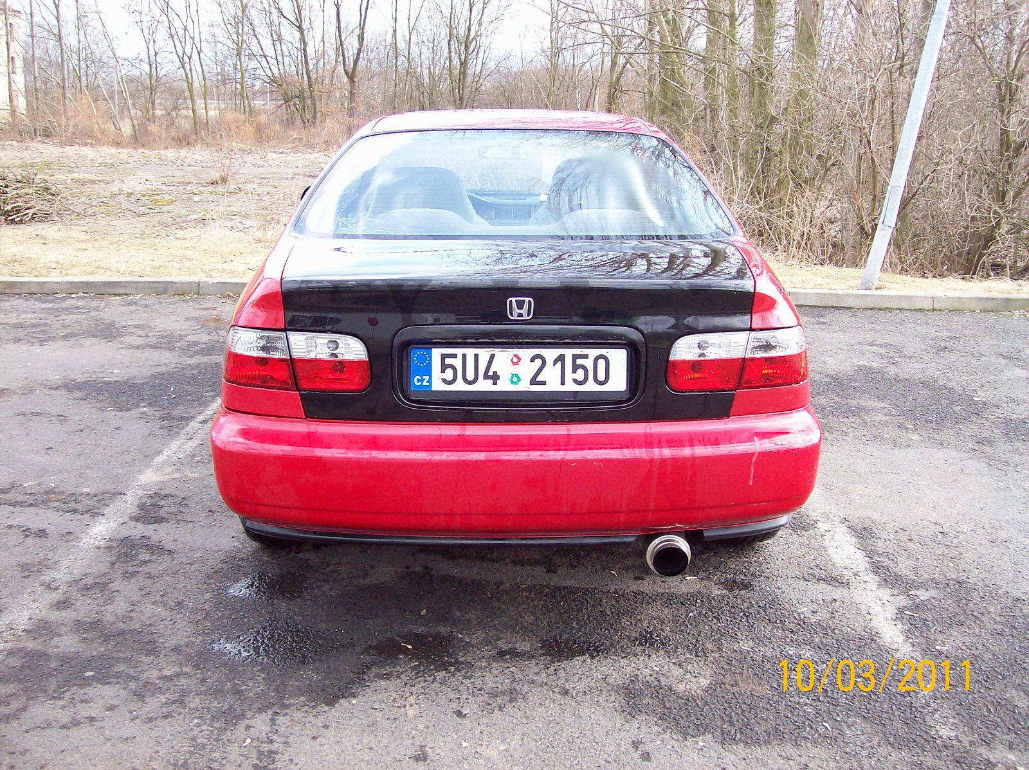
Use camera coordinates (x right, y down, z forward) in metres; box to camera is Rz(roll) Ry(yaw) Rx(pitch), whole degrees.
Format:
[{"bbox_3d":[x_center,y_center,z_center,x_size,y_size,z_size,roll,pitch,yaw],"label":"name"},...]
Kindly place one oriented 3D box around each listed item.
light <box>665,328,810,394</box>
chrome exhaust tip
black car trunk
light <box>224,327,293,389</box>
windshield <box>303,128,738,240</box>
[{"bbox_3d":[0.563,-0.074,2.620,0.385,0.150,0.190,0,15,-1],"label":"light"},{"bbox_3d":[0.363,0.391,2.553,0.105,0.105,0.140,0,15,-1],"label":"chrome exhaust tip"},{"bbox_3d":[0.008,-0.162,2.767,1.210,0.370,0.610,0,15,-1],"label":"black car trunk"},{"bbox_3d":[-0.628,-0.078,2.635,0.220,0.150,0.180,0,15,-1],"label":"light"},{"bbox_3d":[0.001,-0.597,3.251,1.250,0.120,0.640,0,43,-1],"label":"windshield"}]

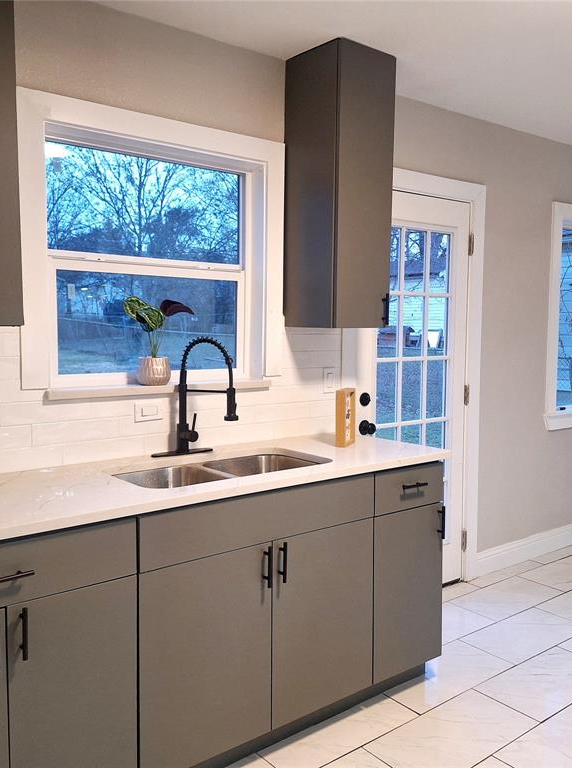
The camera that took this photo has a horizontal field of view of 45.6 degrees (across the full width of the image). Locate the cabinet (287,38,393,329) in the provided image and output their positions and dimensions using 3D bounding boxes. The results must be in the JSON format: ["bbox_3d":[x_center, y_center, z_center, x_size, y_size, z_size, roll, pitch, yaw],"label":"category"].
[{"bbox_3d":[0.219,-0.778,2.831,0.305,1.085,0.325,-4,6,-37],"label":"cabinet"}]

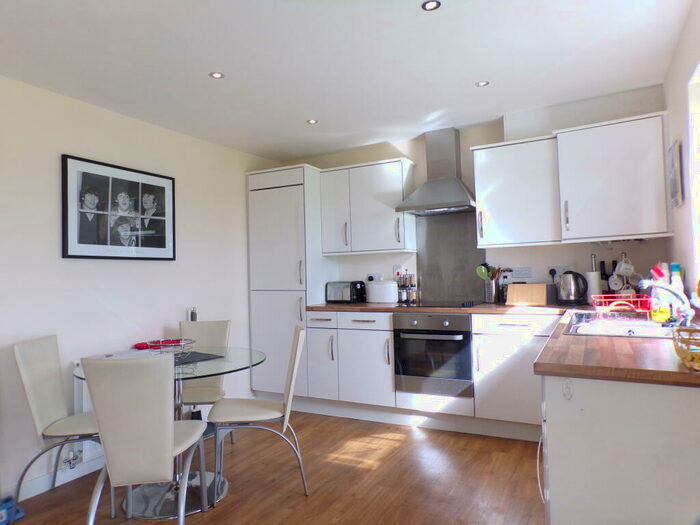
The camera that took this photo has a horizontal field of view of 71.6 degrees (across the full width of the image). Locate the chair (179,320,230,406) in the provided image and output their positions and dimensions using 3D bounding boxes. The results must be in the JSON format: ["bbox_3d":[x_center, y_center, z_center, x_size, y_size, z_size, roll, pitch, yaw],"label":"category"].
[{"bbox_3d":[-0.992,0.828,3.131,0.430,0.870,0.510,-1,-2,-6],"label":"chair"}]

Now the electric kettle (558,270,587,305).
[{"bbox_3d":[1.630,0.191,3.545,0.205,0.250,0.165,-2,-2,27],"label":"electric kettle"}]

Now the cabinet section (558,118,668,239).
[{"bbox_3d":[1.795,-0.529,3.343,0.615,0.740,0.427,-2,-3,29],"label":"cabinet section"}]

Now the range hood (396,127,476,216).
[{"bbox_3d":[0.740,-0.767,3.998,0.600,0.720,0.490,-2,-2,27],"label":"range hood"}]

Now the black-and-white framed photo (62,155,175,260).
[{"bbox_3d":[-1.528,-0.328,3.292,0.025,0.618,0.868,-2,-2,27],"label":"black-and-white framed photo"}]

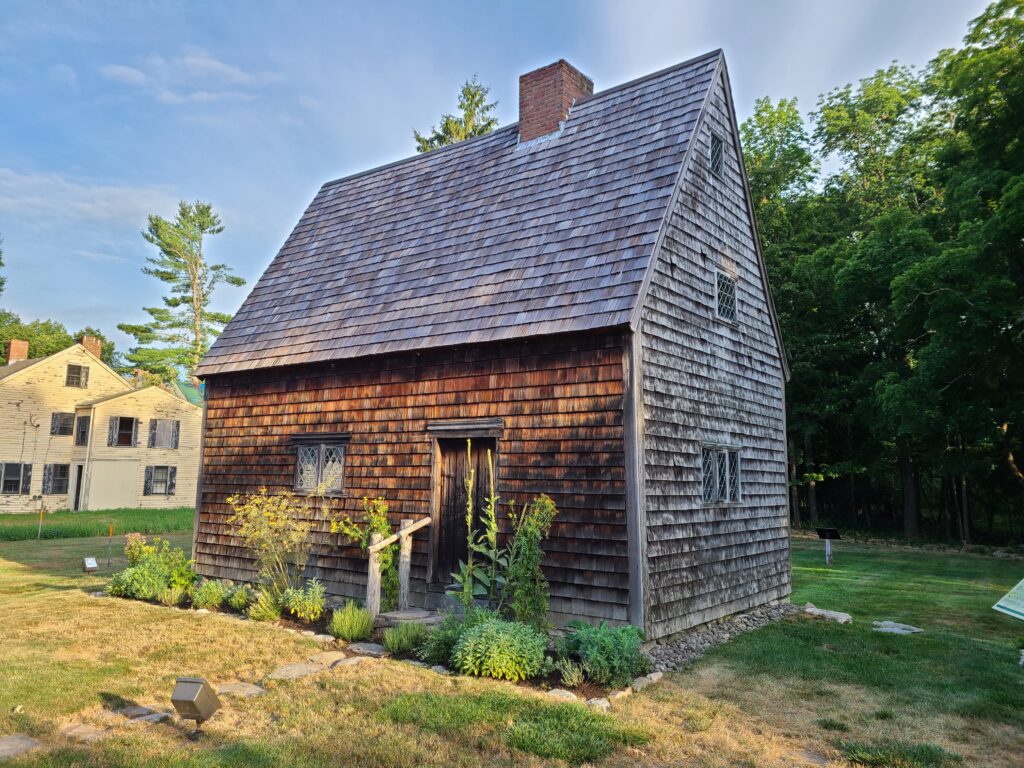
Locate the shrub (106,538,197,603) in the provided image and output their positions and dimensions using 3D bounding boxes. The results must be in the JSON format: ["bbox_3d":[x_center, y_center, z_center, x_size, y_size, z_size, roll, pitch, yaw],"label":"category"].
[{"bbox_3d":[-4.894,2.516,10.513,1.100,0.760,0.880,-5,-9,37],"label":"shrub"}]

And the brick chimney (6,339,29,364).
[{"bbox_3d":[-25.644,-1.686,39.900,0.500,1.380,0.880,-5,-9,37],"label":"brick chimney"}]

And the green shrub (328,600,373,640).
[{"bbox_3d":[-1.725,2.497,8.204,0.441,0.344,0.418,1,-7,0],"label":"green shrub"}]

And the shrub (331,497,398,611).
[{"bbox_3d":[-1.841,2.124,9.667,0.930,1.410,0.750,-5,-9,37],"label":"shrub"}]

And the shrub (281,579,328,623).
[{"bbox_3d":[-2.472,2.566,9.207,0.466,0.442,0.443,-5,-9,37],"label":"shrub"}]

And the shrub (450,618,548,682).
[{"bbox_3d":[-0.115,2.303,6.818,0.780,0.418,0.741,1,-7,0],"label":"shrub"}]

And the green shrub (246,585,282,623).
[{"bbox_3d":[-2.888,2.552,9.014,0.400,0.380,0.400,-5,-9,37],"label":"green shrub"}]

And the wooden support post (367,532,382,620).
[{"bbox_3d":[-1.523,2.138,8.520,0.120,0.960,0.120,-5,-9,37],"label":"wooden support post"}]

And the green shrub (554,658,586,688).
[{"bbox_3d":[0.495,2.453,6.520,0.280,0.240,0.260,1,-7,0],"label":"green shrub"}]

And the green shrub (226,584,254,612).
[{"bbox_3d":[-3.376,2.652,9.595,0.330,0.310,0.320,-5,-9,37],"label":"green shrub"}]

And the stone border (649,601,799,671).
[{"bbox_3d":[2.709,2.825,9.041,0.580,0.120,5.000,-5,-9,37],"label":"stone border"}]

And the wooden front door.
[{"bbox_3d":[-0.600,1.540,9.308,0.950,1.750,0.100,-5,-9,37],"label":"wooden front door"}]

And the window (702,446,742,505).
[{"bbox_3d":[2.627,1.144,9.586,0.090,0.680,1.250,-5,-9,37],"label":"window"}]

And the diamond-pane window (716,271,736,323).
[{"bbox_3d":[2.817,-1.124,10.078,0.090,0.620,0.710,-5,-9,37],"label":"diamond-pane window"}]

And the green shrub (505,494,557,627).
[{"bbox_3d":[0.196,1.895,8.207,0.570,1.430,0.530,1,-7,0],"label":"green shrub"}]

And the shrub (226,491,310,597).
[{"bbox_3d":[-3.337,2.198,10.601,1.200,1.500,1.000,-5,-9,37],"label":"shrub"}]

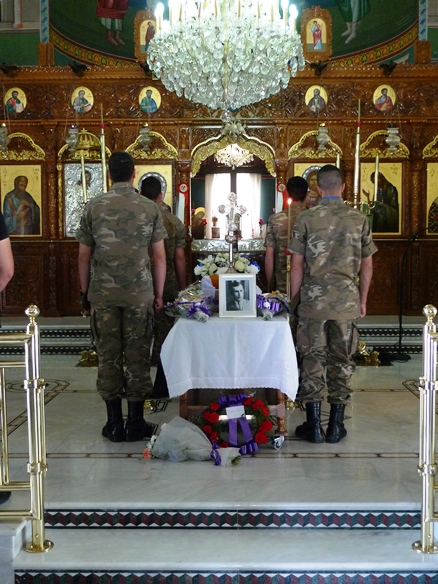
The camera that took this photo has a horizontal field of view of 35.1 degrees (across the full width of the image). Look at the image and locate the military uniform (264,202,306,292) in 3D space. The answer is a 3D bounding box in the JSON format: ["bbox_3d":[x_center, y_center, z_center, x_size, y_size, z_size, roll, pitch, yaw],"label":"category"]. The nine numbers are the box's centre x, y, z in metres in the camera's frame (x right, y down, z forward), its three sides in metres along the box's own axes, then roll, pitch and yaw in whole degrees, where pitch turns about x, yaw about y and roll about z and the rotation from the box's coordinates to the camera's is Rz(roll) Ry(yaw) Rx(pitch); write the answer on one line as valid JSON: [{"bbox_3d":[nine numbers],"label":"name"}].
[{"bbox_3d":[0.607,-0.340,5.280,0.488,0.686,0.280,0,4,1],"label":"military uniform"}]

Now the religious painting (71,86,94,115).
[{"bbox_3d":[-1.745,-2.463,8.886,0.296,0.347,0.050,0,4,1],"label":"religious painting"}]

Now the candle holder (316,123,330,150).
[{"bbox_3d":[1.266,-1.870,8.360,0.163,0.328,0.160,0,4,1],"label":"candle holder"}]

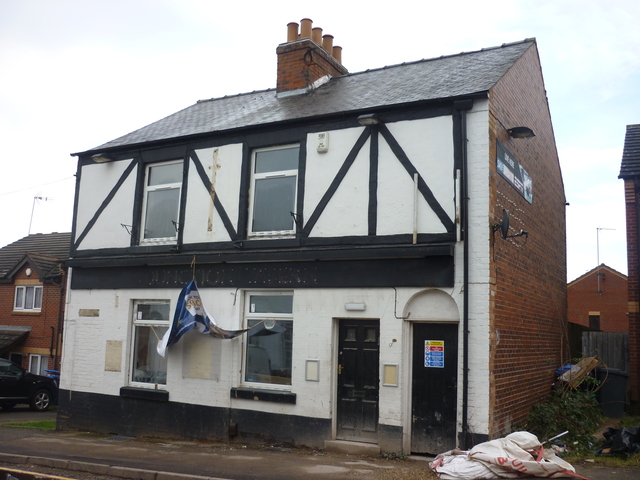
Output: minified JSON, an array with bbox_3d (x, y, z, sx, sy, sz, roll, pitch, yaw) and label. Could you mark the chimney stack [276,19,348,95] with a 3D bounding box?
[{"bbox_3d":[-0.193,-4.461,16.531,0.988,2.169,2.159,-3,-10,30],"label":"chimney stack"}]

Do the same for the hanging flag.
[{"bbox_3d":[-2.227,1.495,11.401,2.023,1.487,0.470,-3,-10,30],"label":"hanging flag"}]

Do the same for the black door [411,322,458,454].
[{"bbox_3d":[1.782,2.289,9.435,0.757,1.990,0.060,-3,-10,30],"label":"black door"}]

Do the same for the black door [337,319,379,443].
[{"bbox_3d":[0.639,2.311,10.097,0.755,1.980,0.060,-3,-10,30],"label":"black door"}]

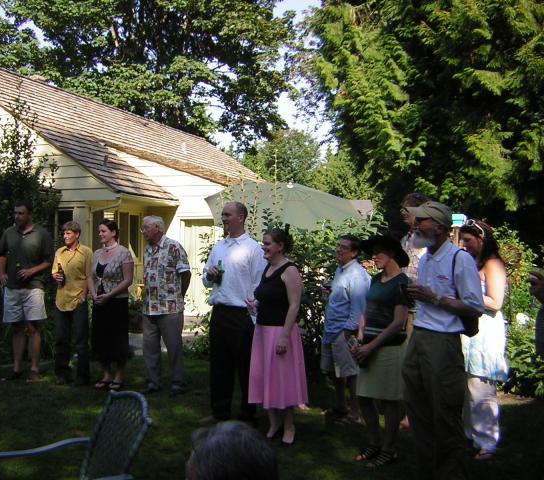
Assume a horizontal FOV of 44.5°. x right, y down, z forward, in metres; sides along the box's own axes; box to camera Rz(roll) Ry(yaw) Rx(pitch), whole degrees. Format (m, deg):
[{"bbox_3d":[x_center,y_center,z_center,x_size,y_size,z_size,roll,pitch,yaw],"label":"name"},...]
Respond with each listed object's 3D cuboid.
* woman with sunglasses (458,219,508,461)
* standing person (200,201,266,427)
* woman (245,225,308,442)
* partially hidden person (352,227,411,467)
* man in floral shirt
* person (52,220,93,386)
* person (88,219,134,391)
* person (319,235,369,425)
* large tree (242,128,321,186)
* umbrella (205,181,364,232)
[{"bbox_3d":[1.512,0.715,4.754,0.380,1.700,0.460,-1,2,-37],"label":"woman with sunglasses"},{"bbox_3d":[-0.335,0.610,5.750,0.580,1.870,0.400,2,0,38],"label":"standing person"},{"bbox_3d":[0.050,0.713,5.104,0.470,1.660,0.380,2,2,43],"label":"woman"},{"bbox_3d":[0.774,0.735,4.724,0.380,1.650,0.460,-1,2,-38],"label":"partially hidden person"},{"bbox_3d":[-1.063,0.619,6.553,0.540,1.740,0.360,2,2,41],"label":"man in floral shirt"},{"bbox_3d":[-2.032,0.640,6.754,0.470,1.670,0.340,1,2,9],"label":"person"},{"bbox_3d":[-1.610,0.630,6.650,0.470,1.690,0.360,2,0,23],"label":"person"},{"bbox_3d":[0.680,0.800,6.150,0.400,1.700,0.500,1,0,-34],"label":"person"},{"bbox_3d":[0.431,-1.728,25.919,4.000,5.250,4.000,0,2,0],"label":"large tree"},{"bbox_3d":[0.250,0.340,10.600,2.750,2.450,2.700,2,0,0],"label":"umbrella"}]

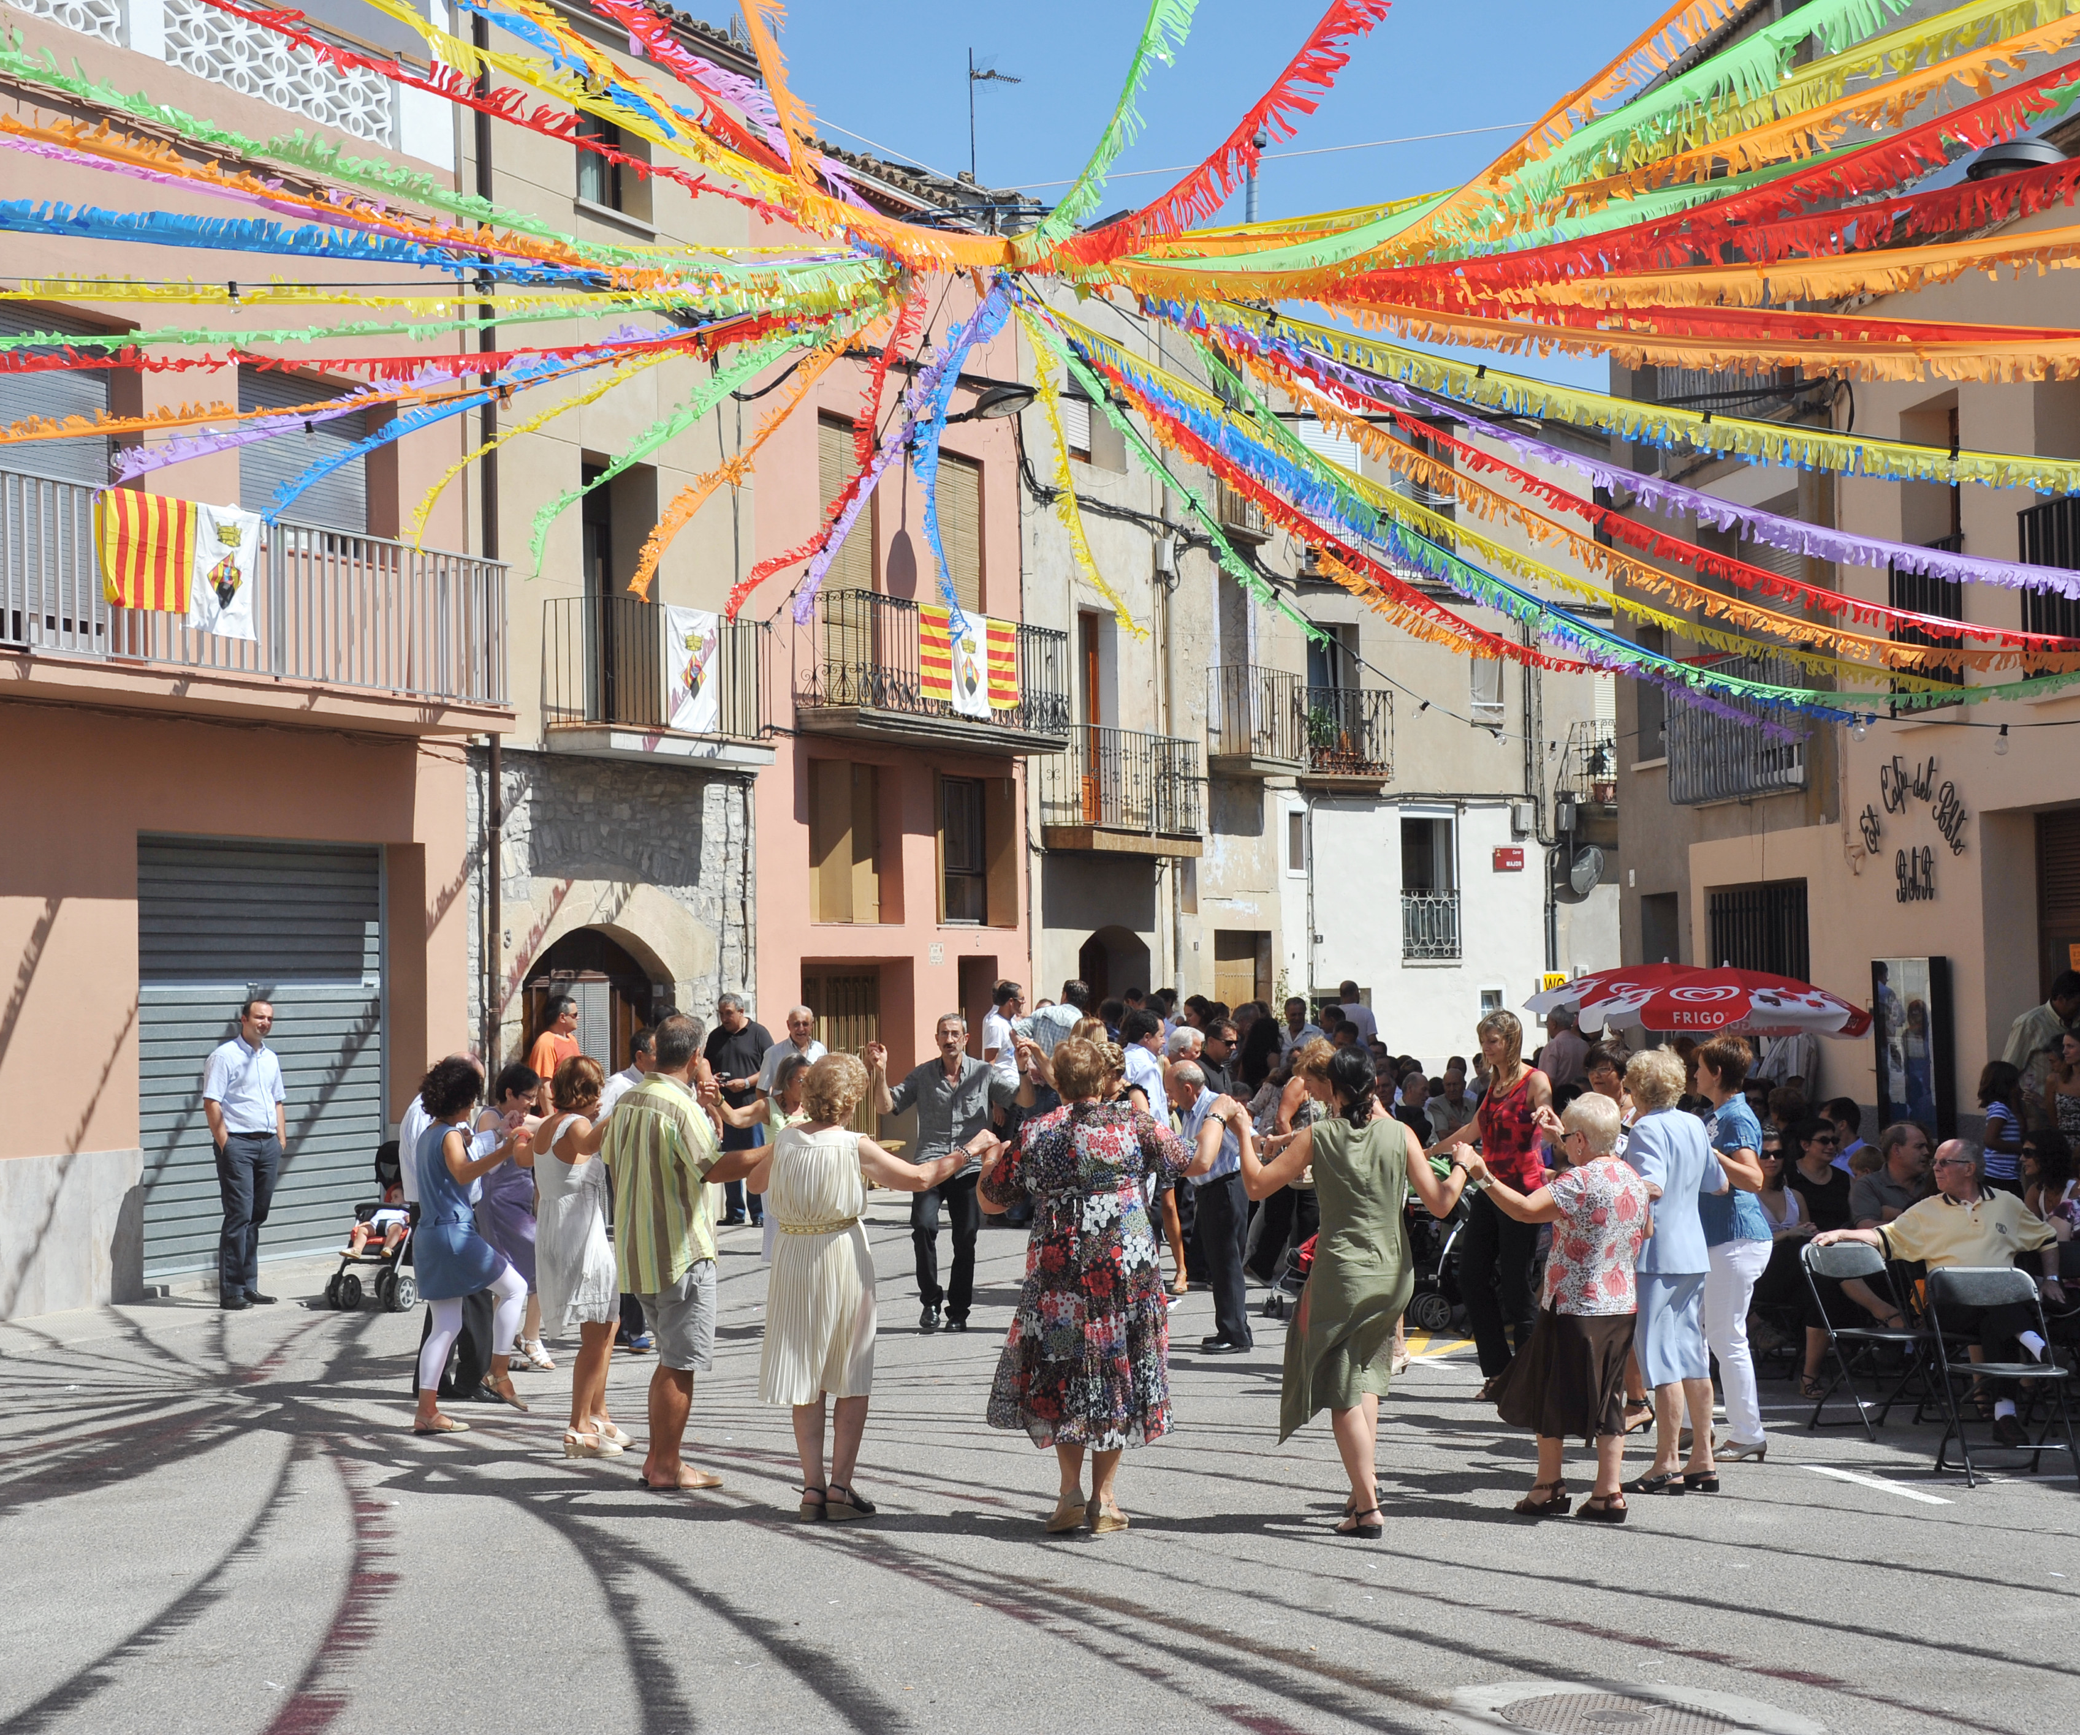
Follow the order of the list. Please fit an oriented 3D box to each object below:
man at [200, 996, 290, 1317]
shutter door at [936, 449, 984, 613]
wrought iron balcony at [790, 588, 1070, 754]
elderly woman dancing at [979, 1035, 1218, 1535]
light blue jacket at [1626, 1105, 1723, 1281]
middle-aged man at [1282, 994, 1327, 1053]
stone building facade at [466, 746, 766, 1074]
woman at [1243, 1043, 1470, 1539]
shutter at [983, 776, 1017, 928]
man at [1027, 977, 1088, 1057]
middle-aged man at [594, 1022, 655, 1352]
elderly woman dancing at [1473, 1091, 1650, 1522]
[{"bbox_3d":[-4.499,1.622,19.700,0.480,1.760,0.320,1,-3,-40],"label":"man"},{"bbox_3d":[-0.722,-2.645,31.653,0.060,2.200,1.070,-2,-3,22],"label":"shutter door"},{"bbox_3d":[-0.890,-1.656,30.542,0.620,1.120,4.641,-2,-3,22],"label":"wrought iron balcony"},{"bbox_3d":[0.193,1.384,11.550,0.800,1.640,0.480,-1,-2,3],"label":"elderly woman dancing"},{"bbox_3d":[2.329,1.188,12.750,0.420,0.620,0.270,0,-2,-30],"label":"light blue jacket"},{"bbox_3d":[1.855,1.804,24.629,0.500,1.720,0.340,-1,-2,7],"label":"middle-aged man"},{"bbox_3d":[-3.340,0.941,26.290,0.450,3.500,4.250,-2,-2,24],"label":"stone building facade"},{"bbox_3d":[1.054,1.415,11.728,0.740,1.640,0.500,-1,-2,-5],"label":"woman"},{"bbox_3d":[-0.356,-0.141,32.000,0.340,1.370,0.060,-2,-2,23],"label":"shutter"},{"bbox_3d":[0.153,1.656,23.967,0.520,1.770,0.330,-1,-2,-3],"label":"man"},{"bbox_3d":[-2.044,1.636,17.929,0.480,1.700,0.550,-2,-2,22],"label":"middle-aged man"},{"bbox_3d":[1.835,1.541,12.200,0.660,1.490,0.480,1,-3,-37],"label":"elderly woman dancing"}]

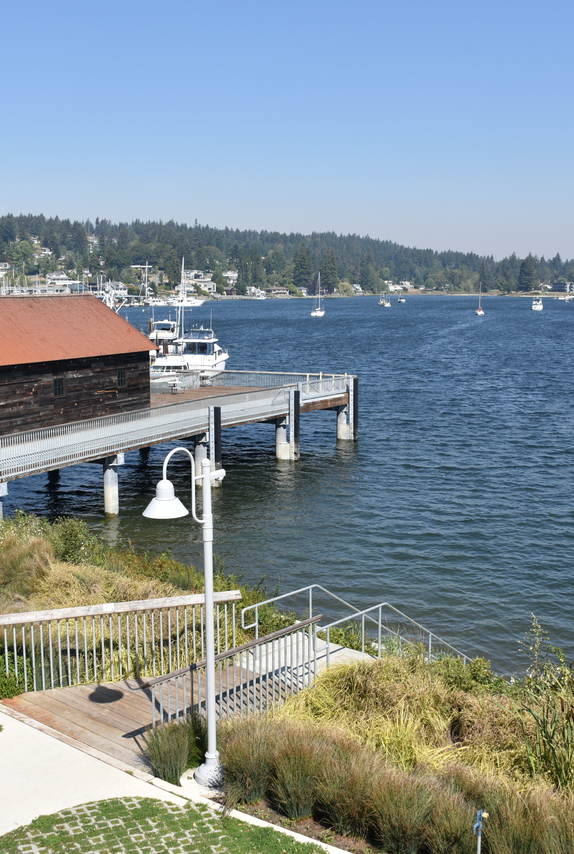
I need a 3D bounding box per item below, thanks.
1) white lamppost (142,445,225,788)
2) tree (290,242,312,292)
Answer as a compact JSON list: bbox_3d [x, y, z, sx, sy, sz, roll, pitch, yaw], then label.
[{"bbox_3d":[-0.956,2.007,10.133,0.460,3.670,1.270,4,9,27],"label":"white lamppost"},{"bbox_3d":[12.584,-134.980,847.079,16.220,42.437,16.220,0,8,1],"label":"tree"}]

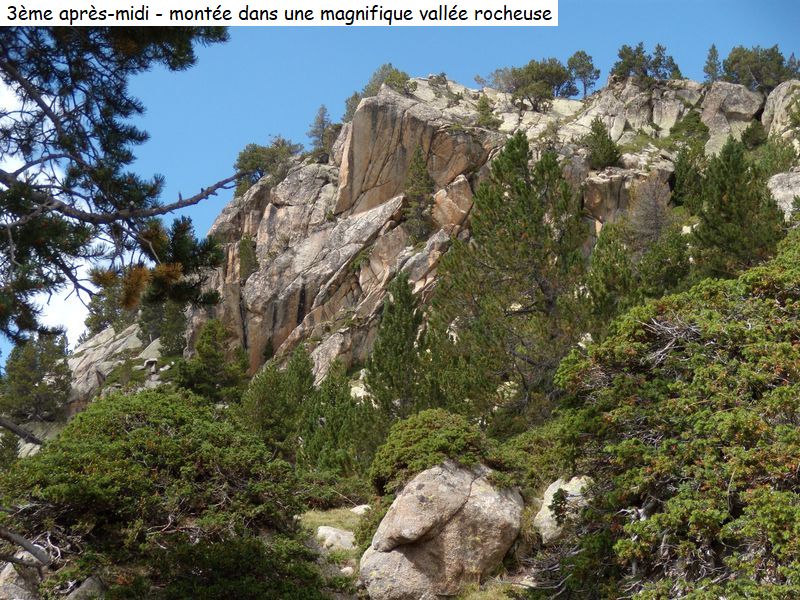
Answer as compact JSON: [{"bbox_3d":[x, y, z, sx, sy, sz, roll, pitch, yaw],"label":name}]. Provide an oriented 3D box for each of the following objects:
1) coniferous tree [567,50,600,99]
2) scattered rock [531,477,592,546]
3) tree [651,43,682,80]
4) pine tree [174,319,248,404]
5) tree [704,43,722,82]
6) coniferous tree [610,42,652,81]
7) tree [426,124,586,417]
[{"bbox_3d":[17.112,-21.038,125.000,3.171,4.746,3.012,0,-12,0],"label":"coniferous tree"},{"bbox_3d":[2.025,2.589,16.500,0.827,0.828,0.670,0,-12,0],"label":"scattered rock"},{"bbox_3d":[24.853,-22.247,125.000,2.984,3.765,2.835,0,-12,0],"label":"tree"},{"bbox_3d":[-9.282,3.014,66.000,3.644,4.287,3.279,0,-12,0],"label":"pine tree"},{"bbox_3d":[29.937,-22.590,128.000,1.719,3.854,1.719,0,-12,0],"label":"tree"},{"bbox_3d":[21.495,-22.247,125.000,3.730,3.765,3.544,0,-12,0],"label":"coniferous tree"},{"bbox_3d":[2.941,-0.669,36.000,4.244,8.045,3.819,0,-12,0],"label":"tree"}]

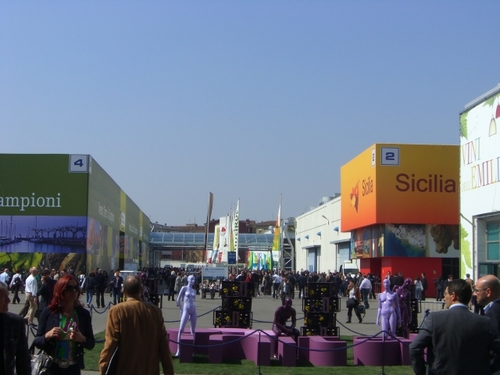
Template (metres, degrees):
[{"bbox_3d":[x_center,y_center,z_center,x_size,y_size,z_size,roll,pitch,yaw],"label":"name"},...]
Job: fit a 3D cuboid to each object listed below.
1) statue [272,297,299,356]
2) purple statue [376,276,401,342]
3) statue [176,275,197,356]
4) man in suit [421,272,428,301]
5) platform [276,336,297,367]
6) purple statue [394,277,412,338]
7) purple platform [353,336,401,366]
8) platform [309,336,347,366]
[{"bbox_3d":[0.797,3.049,20.815,0.520,1.291,0.620,3,-5,-25],"label":"statue"},{"bbox_3d":[2.863,2.755,19.687,0.500,1.699,0.380,-1,-5,10],"label":"purple statue"},{"bbox_3d":[-1.366,2.785,20.636,0.460,1.770,0.400,3,-5,-25],"label":"statue"},{"bbox_3d":[11.098,6.307,60.686,0.360,1.740,0.480,2,-5,-15],"label":"man in suit"},{"bbox_3d":[0.764,3.353,19.499,0.265,0.460,1.530,0,-5,0],"label":"platform"},{"bbox_3d":[3.314,2.829,20.634,0.480,1.719,0.400,0,-5,5],"label":"purple statue"},{"bbox_3d":[2.607,3.371,19.624,1.100,0.460,1.620,0,-5,0],"label":"purple platform"},{"bbox_3d":[1.512,3.375,19.718,0.810,0.460,1.930,0,-5,0],"label":"platform"}]

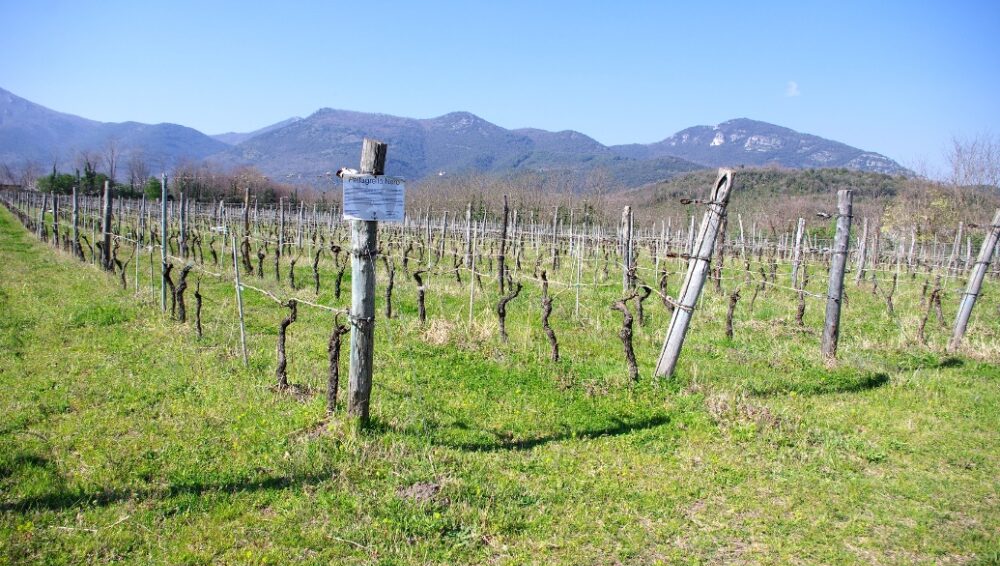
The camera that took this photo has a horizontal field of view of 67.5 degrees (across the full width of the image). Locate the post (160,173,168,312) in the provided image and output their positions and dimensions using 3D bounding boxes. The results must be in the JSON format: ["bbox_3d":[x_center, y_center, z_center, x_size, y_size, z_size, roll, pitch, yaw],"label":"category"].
[{"bbox_3d":[-4.676,-0.558,10.422,0.060,1.944,0.060,2,4,0],"label":"post"}]

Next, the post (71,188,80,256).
[{"bbox_3d":[-11.782,-1.662,20.770,0.125,1.960,0.125,1,5,0],"label":"post"}]

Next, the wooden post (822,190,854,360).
[{"bbox_3d":[4.045,-0.098,8.960,0.160,2.000,0.160,7,7,24],"label":"wooden post"}]

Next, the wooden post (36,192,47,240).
[{"bbox_3d":[-18.795,-2.716,30.809,0.125,1.931,0.125,4,3,0],"label":"wooden post"}]

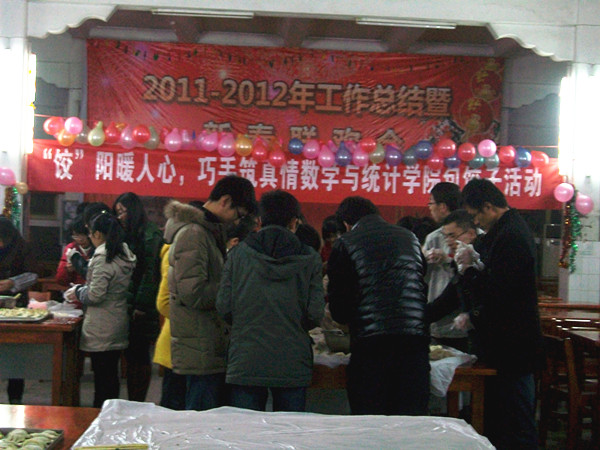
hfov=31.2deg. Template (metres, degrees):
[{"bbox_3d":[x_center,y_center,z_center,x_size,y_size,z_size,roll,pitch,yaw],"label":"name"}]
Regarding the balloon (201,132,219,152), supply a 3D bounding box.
[{"bbox_3d":[-1.080,-0.996,12.890,0.204,0.258,0.205,2,1,-4],"label":"balloon"}]

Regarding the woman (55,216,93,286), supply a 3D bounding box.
[{"bbox_3d":[-1.739,0.692,8.400,0.480,1.520,0.420,2,1,-27],"label":"woman"}]

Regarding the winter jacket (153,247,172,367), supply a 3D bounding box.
[{"bbox_3d":[-0.701,0.441,6.200,0.400,0.820,0.500,2,2,-12],"label":"winter jacket"}]

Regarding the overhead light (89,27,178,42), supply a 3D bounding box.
[{"bbox_3d":[-2.510,-2.872,16.200,1.340,0.170,0.250,2,2,-5],"label":"overhead light"}]

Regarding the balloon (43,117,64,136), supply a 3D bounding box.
[{"bbox_3d":[-2.948,-1.178,12.850,0.260,0.250,0.250,2,2,-5],"label":"balloon"}]

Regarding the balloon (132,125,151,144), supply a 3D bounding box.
[{"bbox_3d":[-1.883,-1.081,12.808,0.214,0.227,0.230,2,1,-4],"label":"balloon"}]

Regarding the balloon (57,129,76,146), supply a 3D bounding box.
[{"bbox_3d":[-2.773,-1.037,12.780,0.208,0.226,0.210,2,1,-4],"label":"balloon"}]

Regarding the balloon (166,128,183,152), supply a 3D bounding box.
[{"bbox_3d":[-1.495,-0.999,12.700,0.210,0.280,0.210,2,0,0],"label":"balloon"}]

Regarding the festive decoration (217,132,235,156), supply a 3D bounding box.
[{"bbox_3d":[-0.901,-0.974,13.000,0.220,0.290,0.220,2,2,-5],"label":"festive decoration"}]

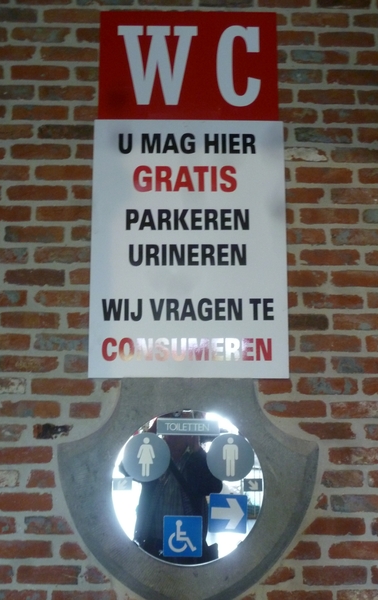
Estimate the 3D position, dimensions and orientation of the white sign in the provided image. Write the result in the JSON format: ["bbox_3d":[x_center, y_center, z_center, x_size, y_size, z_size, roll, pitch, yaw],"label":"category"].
[{"bbox_3d":[0.000,-0.154,1.849,0.546,0.741,0.020,0,-9,-1],"label":"white sign"}]

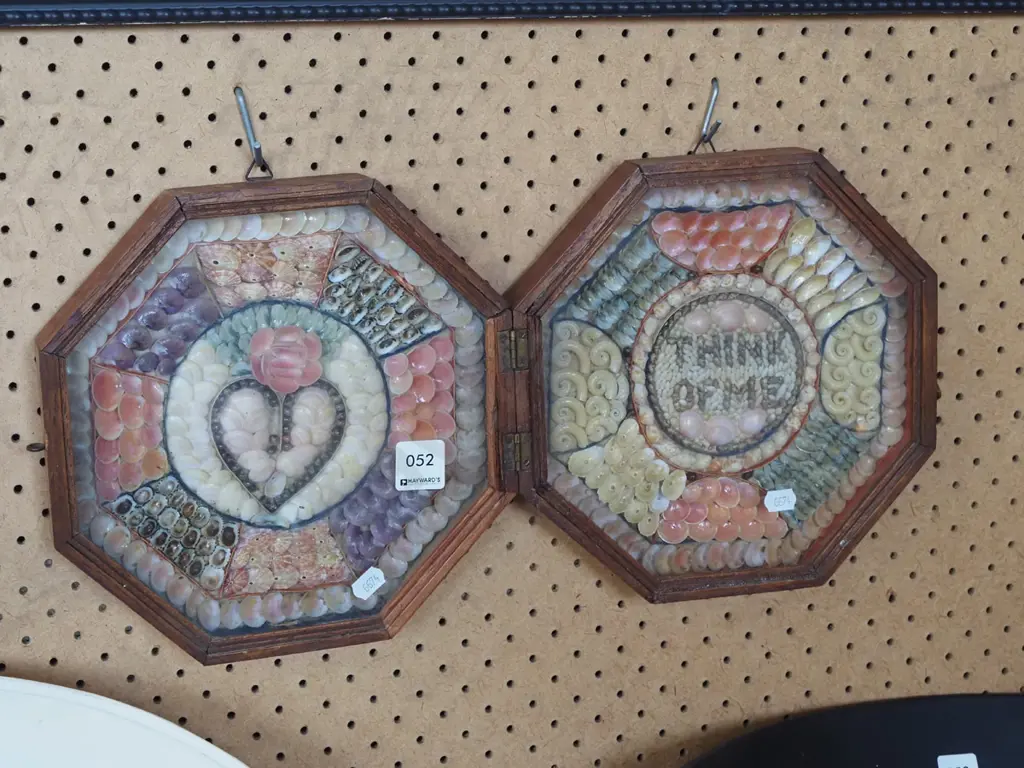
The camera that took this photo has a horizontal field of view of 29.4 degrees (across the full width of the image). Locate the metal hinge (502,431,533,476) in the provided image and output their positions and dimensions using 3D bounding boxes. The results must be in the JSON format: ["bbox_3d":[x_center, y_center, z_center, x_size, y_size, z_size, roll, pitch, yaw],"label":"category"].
[{"bbox_3d":[0.004,0.050,1.430,0.022,0.029,0.005,-5,12,-16],"label":"metal hinge"}]

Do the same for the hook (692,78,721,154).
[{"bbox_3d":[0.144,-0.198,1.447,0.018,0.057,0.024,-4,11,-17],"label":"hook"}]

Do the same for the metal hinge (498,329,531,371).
[{"bbox_3d":[0.001,-0.024,1.415,0.023,0.029,0.005,-5,12,-16],"label":"metal hinge"}]

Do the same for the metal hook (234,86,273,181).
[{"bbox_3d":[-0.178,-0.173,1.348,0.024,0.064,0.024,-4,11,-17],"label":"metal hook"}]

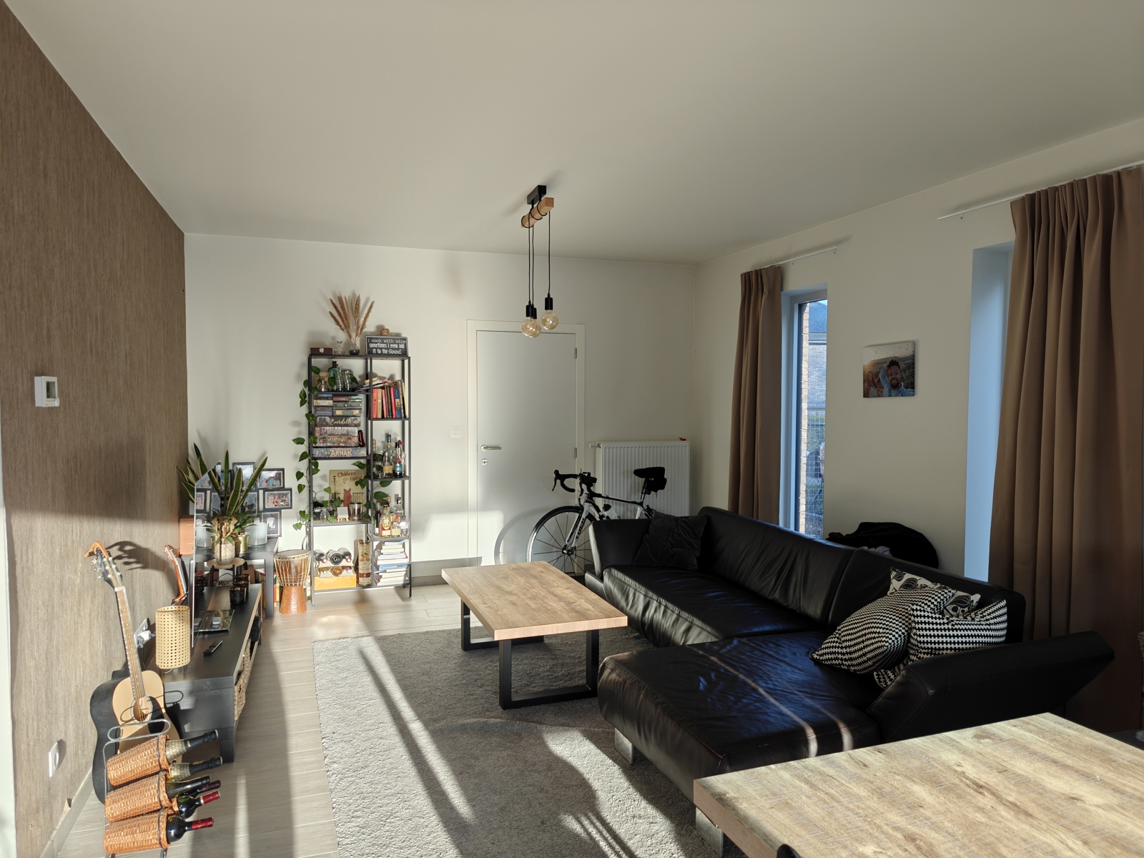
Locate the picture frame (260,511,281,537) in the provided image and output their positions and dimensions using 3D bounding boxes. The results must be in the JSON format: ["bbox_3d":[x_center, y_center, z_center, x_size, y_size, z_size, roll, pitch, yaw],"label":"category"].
[{"bbox_3d":[-2.202,0.694,5.563,0.148,0.194,0.020,-1,3,-19],"label":"picture frame"}]

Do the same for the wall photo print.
[{"bbox_3d":[1.830,-0.334,4.378,0.025,0.305,0.410,-1,3,-19],"label":"wall photo print"}]

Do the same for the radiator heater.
[{"bbox_3d":[0.588,0.544,6.411,0.843,0.880,0.125,-1,3,-19],"label":"radiator heater"}]

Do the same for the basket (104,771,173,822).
[{"bbox_3d":[-1.370,1.161,2.400,0.185,0.112,0.115,-8,5,-19],"label":"basket"}]

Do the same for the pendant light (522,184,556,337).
[{"bbox_3d":[-0.185,-0.909,4.172,0.100,0.795,0.529,-1,3,-19],"label":"pendant light"}]

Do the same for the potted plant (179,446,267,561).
[{"bbox_3d":[-2.306,0.494,5.035,0.510,0.740,0.440,-1,3,-19],"label":"potted plant"}]

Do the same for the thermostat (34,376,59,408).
[{"bbox_3d":[-1.664,-0.118,2.413,0.034,0.096,0.125,-1,3,-19],"label":"thermostat"}]

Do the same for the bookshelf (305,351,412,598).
[{"bbox_3d":[-1.562,0.361,5.623,0.700,1.775,0.310,-1,3,-19],"label":"bookshelf"}]

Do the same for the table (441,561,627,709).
[{"bbox_3d":[-0.261,1.087,4.118,0.648,0.432,1.275,-1,3,-20],"label":"table"}]

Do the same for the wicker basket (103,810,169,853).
[{"bbox_3d":[-1.374,1.273,2.400,0.185,0.112,0.115,-4,4,-19],"label":"wicker basket"}]

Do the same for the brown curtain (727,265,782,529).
[{"bbox_3d":[1.331,0.033,5.590,0.150,2.382,0.721,-1,3,-19],"label":"brown curtain"}]

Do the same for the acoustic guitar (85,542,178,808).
[{"bbox_3d":[-1.661,0.910,2.814,0.110,0.960,0.365,-15,-5,7],"label":"acoustic guitar"}]

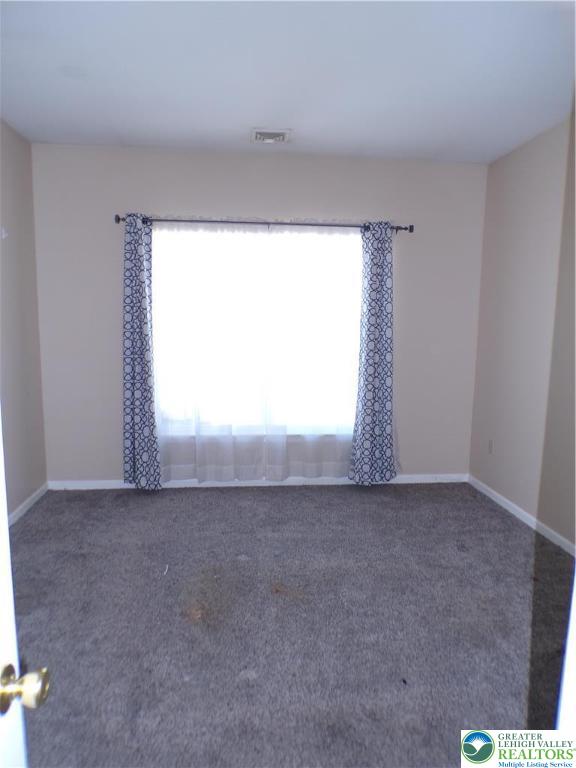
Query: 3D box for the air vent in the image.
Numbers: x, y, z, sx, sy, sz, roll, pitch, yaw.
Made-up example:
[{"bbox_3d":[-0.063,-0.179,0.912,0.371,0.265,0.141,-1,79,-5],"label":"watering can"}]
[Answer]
[{"bbox_3d":[-0.119,-1.719,3.732,0.290,0.030,0.310,0,7,-6],"label":"air vent"}]

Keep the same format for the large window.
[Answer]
[{"bbox_3d":[-0.233,-0.396,4.326,1.700,1.660,0.100,0,7,-6],"label":"large window"}]

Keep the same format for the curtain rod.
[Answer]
[{"bbox_3d":[-0.151,-1.230,4.112,2.310,0.070,0.090,0,7,-6],"label":"curtain rod"}]

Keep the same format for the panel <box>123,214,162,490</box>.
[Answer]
[{"bbox_3d":[-1.125,-0.206,4.152,0.260,2.145,0.120,0,7,-6],"label":"panel"}]

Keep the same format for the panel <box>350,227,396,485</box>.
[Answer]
[{"bbox_3d":[0.696,-0.205,4.331,0.340,2.125,0.120,0,7,-6],"label":"panel"}]

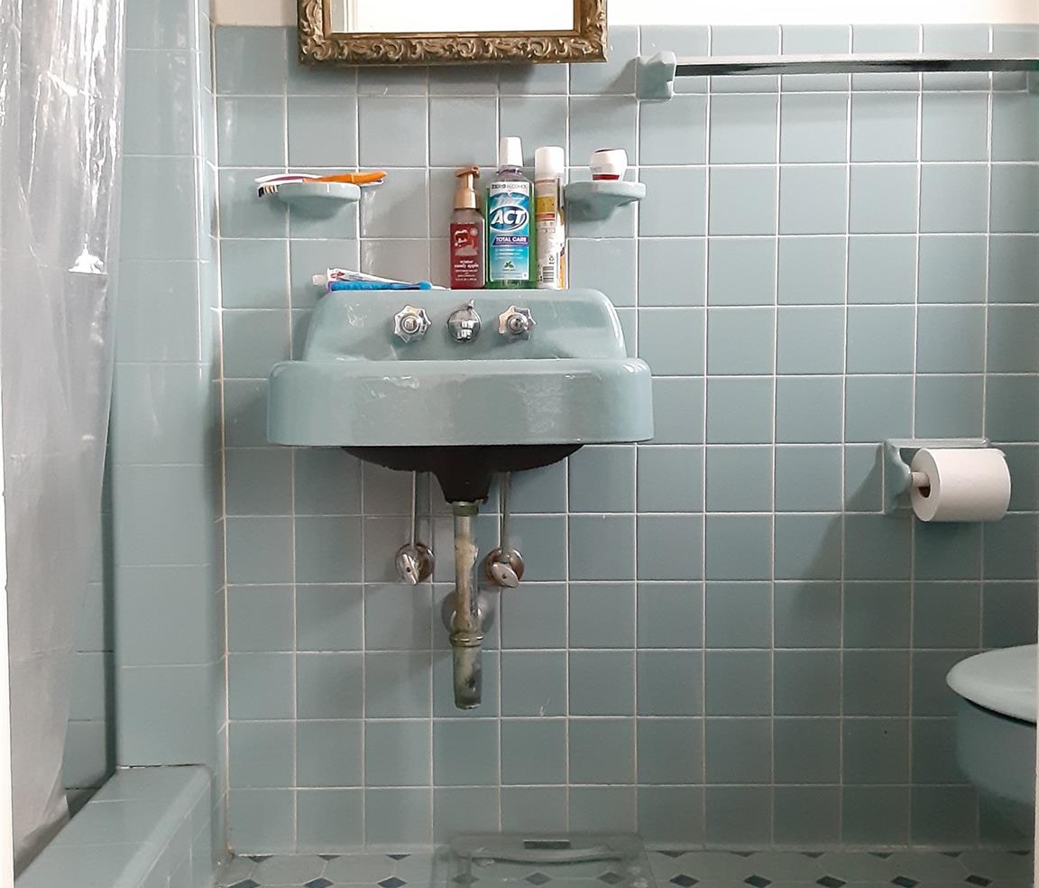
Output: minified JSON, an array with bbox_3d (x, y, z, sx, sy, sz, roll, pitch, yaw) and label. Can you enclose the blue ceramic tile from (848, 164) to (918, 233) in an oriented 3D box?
[{"bbox_3d":[0.569,-0.383,1.689,0.108,0.108,0.009,0,3,1],"label":"blue ceramic tile"}]

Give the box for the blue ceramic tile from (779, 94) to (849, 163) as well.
[{"bbox_3d":[0.456,-0.490,1.686,0.107,0.107,0.010,0,3,0],"label":"blue ceramic tile"}]

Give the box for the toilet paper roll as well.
[{"bbox_3d":[0.666,0.062,1.630,0.103,0.109,0.109,0,3,0],"label":"toilet paper roll"}]

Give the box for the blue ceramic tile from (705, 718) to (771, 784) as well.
[{"bbox_3d":[0.352,0.495,1.742,0.108,0.108,0.009,0,3,0],"label":"blue ceramic tile"}]

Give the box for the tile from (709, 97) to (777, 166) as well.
[{"bbox_3d":[0.347,-0.490,1.687,0.107,0.107,0.010,0,3,0],"label":"tile"}]

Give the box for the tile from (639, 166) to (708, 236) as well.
[{"bbox_3d":[0.242,-0.381,1.704,0.108,0.108,0.010,0,3,0],"label":"tile"}]

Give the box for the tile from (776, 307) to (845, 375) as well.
[{"bbox_3d":[0.458,-0.163,1.704,0.108,0.108,0.009,0,3,0],"label":"tile"}]

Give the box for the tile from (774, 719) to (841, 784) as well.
[{"bbox_3d":[0.464,0.497,1.750,0.108,0.108,0.009,0,3,0],"label":"tile"}]

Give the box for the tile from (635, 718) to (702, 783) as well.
[{"bbox_3d":[0.243,0.497,1.751,0.108,0.108,0.009,0,3,0],"label":"tile"}]

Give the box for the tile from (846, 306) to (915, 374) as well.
[{"bbox_3d":[0.569,-0.165,1.702,0.108,0.108,0.009,0,3,1],"label":"tile"}]

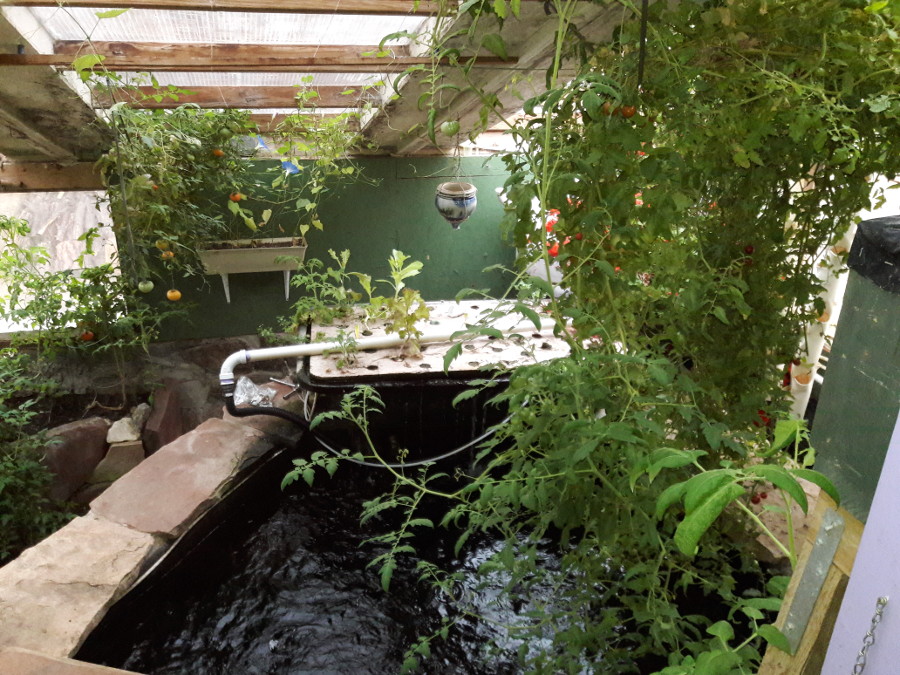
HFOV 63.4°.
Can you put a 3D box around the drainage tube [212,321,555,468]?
[{"bbox_3d":[-0.135,0.256,3.303,1.680,0.410,0.670,-4,17,-18],"label":"drainage tube"}]

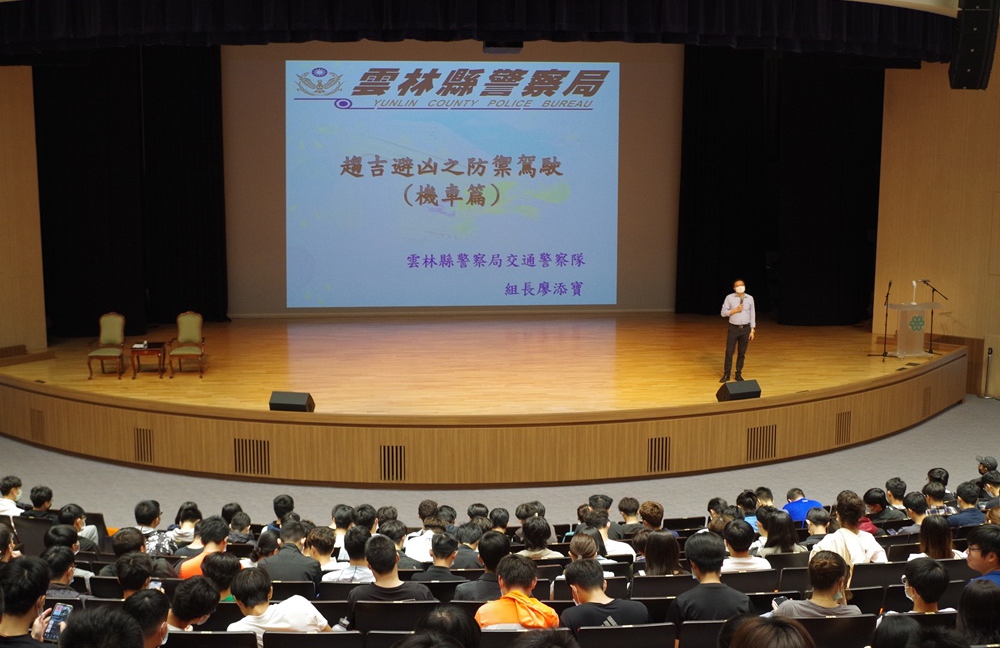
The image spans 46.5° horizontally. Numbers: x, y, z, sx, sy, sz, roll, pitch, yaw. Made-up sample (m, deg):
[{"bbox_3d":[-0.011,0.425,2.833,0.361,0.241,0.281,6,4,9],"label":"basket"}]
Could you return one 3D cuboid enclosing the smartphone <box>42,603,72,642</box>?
[{"bbox_3d":[-1.927,1.304,5.081,0.078,0.163,0.009,9,-31,3],"label":"smartphone"}]

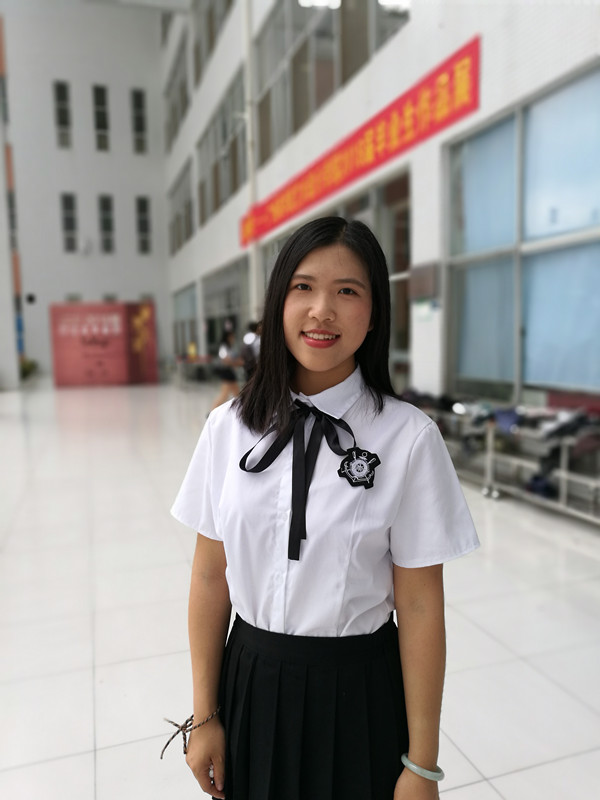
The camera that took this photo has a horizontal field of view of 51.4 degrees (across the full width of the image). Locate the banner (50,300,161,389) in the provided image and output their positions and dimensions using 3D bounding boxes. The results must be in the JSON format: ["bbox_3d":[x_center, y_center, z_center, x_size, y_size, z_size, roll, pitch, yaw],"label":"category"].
[{"bbox_3d":[-6.418,-1.832,20.686,3.267,2.798,0.400,-3,6,-19],"label":"banner"}]

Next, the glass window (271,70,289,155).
[{"bbox_3d":[-0.342,-6.048,13.226,0.080,1.345,1.248,-3,6,-19],"label":"glass window"}]

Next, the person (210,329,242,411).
[{"bbox_3d":[-1.237,-0.356,10.501,0.600,1.620,0.450,-2,6,-12],"label":"person"}]

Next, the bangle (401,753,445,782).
[{"bbox_3d":[0.192,0.573,0.975,0.072,0.013,0.072,25,-8,16],"label":"bangle"}]

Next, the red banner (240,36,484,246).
[{"bbox_3d":[0.185,-4.011,11.696,0.100,0.740,10.671,-3,6,-19],"label":"red banner"}]

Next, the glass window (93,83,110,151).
[{"bbox_3d":[-9.211,-13.035,28.956,0.641,2.855,0.120,-3,6,-19],"label":"glass window"}]

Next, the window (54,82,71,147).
[{"bbox_3d":[-10.775,-12.948,28.423,0.607,2.881,0.120,-3,6,-19],"label":"window"}]

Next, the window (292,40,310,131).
[{"bbox_3d":[0.098,-5.900,11.960,0.080,1.216,0.992,-3,6,-19],"label":"window"}]

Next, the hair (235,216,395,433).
[{"bbox_3d":[0.025,-0.116,0.955,0.236,0.320,0.220,1,5,7],"label":"hair"}]

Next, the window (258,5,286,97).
[{"bbox_3d":[-0.535,-7.648,13.538,0.080,1.315,2.206,-3,6,-19],"label":"window"}]

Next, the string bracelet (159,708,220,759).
[{"bbox_3d":[-0.181,0.556,1.040,0.088,0.066,0.060,1,8,18],"label":"string bracelet"}]

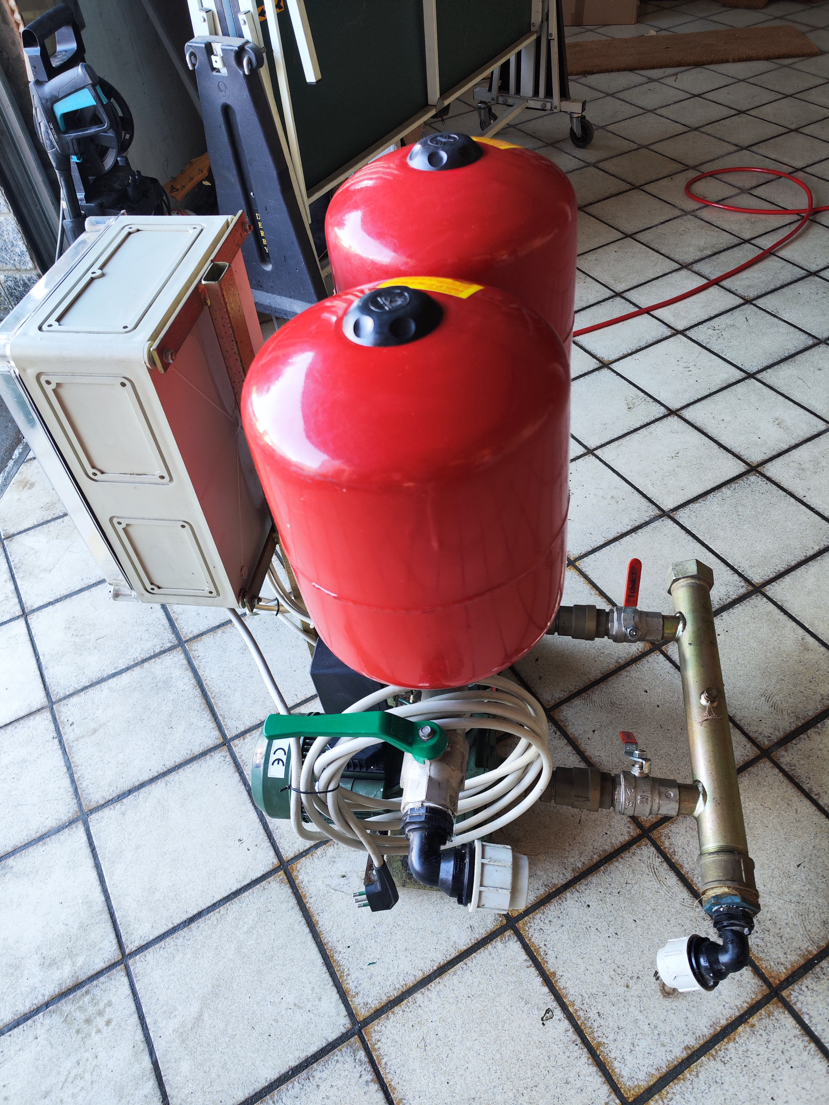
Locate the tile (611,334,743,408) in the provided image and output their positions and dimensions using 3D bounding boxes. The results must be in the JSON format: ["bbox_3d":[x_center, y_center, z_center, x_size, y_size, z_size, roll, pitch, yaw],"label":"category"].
[{"bbox_3d":[0.684,-0.470,1.997,0.246,0.010,0.246,-26,51,-17],"label":"tile"}]

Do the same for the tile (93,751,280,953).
[{"bbox_3d":[-0.381,0.472,1.256,0.246,0.010,0.246,-26,51,-17],"label":"tile"}]

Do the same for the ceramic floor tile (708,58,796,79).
[{"bbox_3d":[1.476,-2.187,3.459,0.246,0.010,0.246,-26,51,-17],"label":"ceramic floor tile"}]

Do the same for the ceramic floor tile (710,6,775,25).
[{"bbox_3d":[1.677,-2.740,3.954,0.246,0.010,0.246,-26,51,-17],"label":"ceramic floor tile"}]

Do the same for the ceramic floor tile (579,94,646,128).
[{"bbox_3d":[0.808,-1.853,3.225,0.246,0.010,0.246,-26,51,-17],"label":"ceramic floor tile"}]

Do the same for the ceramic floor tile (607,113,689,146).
[{"bbox_3d":[0.931,-1.692,3.068,0.246,0.010,0.246,-26,51,-17],"label":"ceramic floor tile"}]

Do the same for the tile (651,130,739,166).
[{"bbox_3d":[1.076,-1.558,2.957,0.246,0.010,0.246,-26,51,-17],"label":"tile"}]

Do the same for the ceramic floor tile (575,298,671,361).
[{"bbox_3d":[0.554,-0.625,2.149,0.246,0.010,0.246,-26,51,-17],"label":"ceramic floor tile"}]

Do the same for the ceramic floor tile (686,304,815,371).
[{"bbox_3d":[0.922,-0.592,2.109,0.246,0.010,0.246,-26,51,-17],"label":"ceramic floor tile"}]

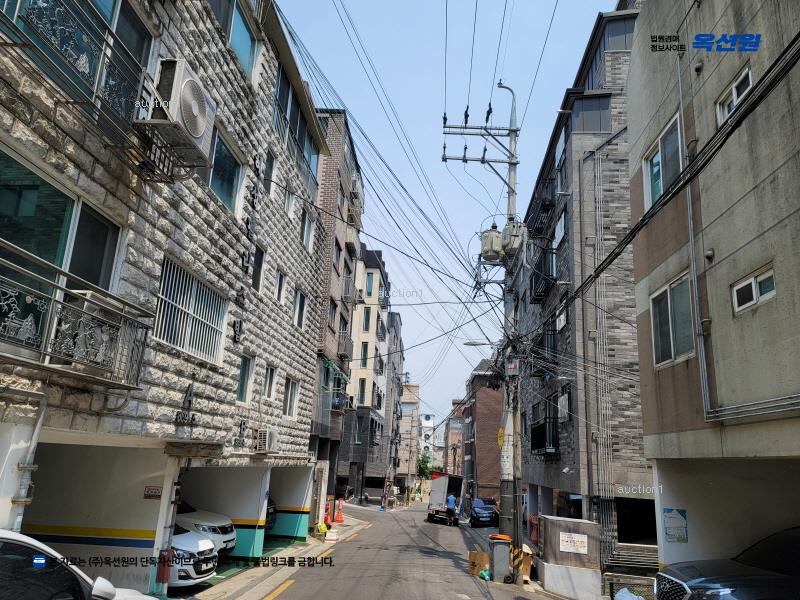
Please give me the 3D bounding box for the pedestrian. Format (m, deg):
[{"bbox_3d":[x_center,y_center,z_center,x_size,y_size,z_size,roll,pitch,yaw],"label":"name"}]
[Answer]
[{"bbox_3d":[2.745,11.067,30.544,0.500,1.690,0.380,1,-15,6],"label":"pedestrian"}]

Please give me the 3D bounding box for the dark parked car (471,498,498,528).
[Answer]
[{"bbox_3d":[4.947,12.399,33.972,1.680,1.520,3.900,1,-18,6],"label":"dark parked car"}]

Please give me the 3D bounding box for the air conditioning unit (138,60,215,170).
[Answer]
[{"bbox_3d":[-2.728,-2.393,7.341,0.320,0.820,0.920,1,-15,6],"label":"air conditioning unit"}]

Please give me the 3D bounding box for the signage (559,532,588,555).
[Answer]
[{"bbox_3d":[3.312,4.634,10.997,0.510,0.345,0.020,-4,-17,25],"label":"signage"}]

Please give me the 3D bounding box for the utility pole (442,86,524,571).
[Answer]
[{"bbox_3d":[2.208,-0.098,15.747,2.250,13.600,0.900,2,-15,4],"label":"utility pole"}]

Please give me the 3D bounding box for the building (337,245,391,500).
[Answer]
[{"bbox_3d":[-5.831,5.888,46.927,9.000,19.100,9.500,1,-15,5],"label":"building"}]

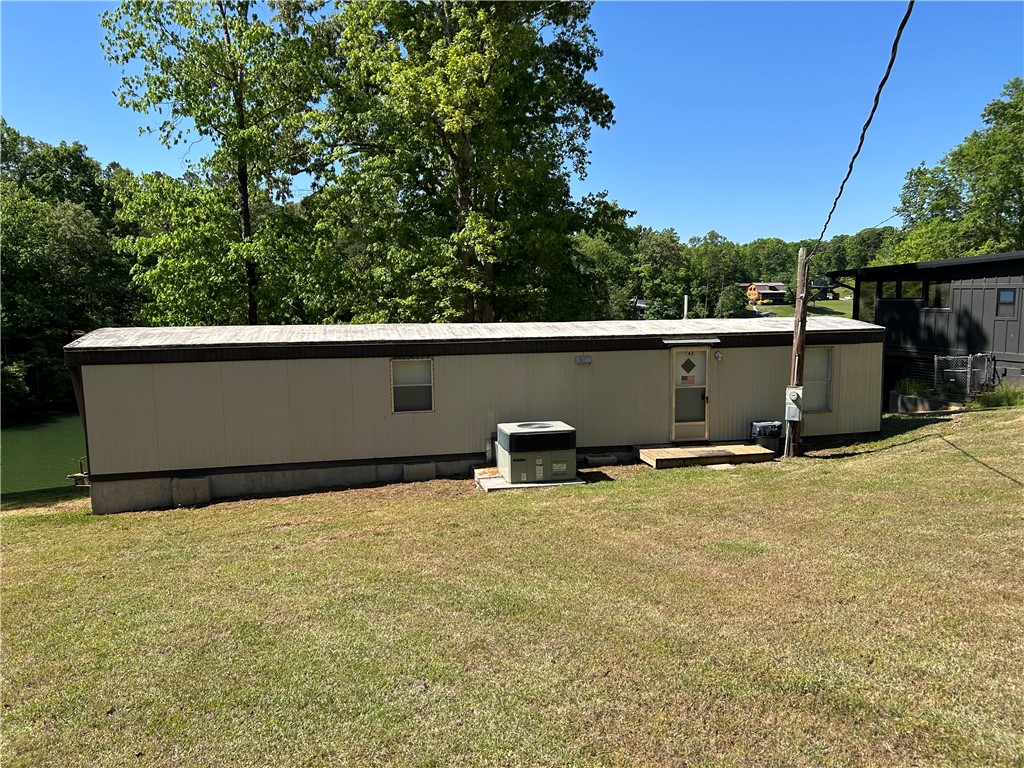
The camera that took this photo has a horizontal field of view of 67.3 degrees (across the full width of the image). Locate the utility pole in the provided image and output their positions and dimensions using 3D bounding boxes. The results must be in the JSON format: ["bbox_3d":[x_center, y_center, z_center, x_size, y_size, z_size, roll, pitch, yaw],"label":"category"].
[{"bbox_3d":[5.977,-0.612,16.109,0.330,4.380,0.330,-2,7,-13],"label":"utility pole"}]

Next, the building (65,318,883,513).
[{"bbox_3d":[-0.138,0.250,17.915,17.340,3.390,3.740,-2,7,-13],"label":"building"}]

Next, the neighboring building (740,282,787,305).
[{"bbox_3d":[93.054,-33.418,284.000,16.500,8.000,9.500,1,7,16],"label":"neighboring building"}]

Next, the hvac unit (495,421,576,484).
[{"bbox_3d":[0.463,1.317,15.085,1.300,0.965,1.060,-2,7,-13],"label":"hvac unit"}]

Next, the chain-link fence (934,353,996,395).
[{"bbox_3d":[14.280,-0.330,24.200,1.100,1.300,1.300,-4,7,-26],"label":"chain-link fence"}]

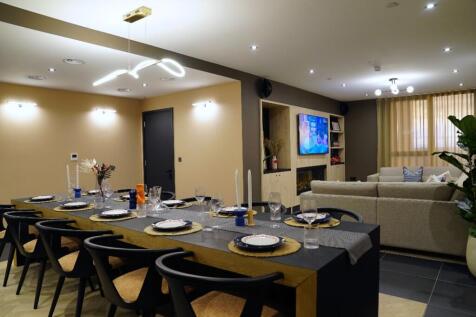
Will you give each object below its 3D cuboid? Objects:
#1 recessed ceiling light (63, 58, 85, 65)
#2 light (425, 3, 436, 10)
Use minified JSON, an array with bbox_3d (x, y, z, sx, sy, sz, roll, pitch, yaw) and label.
[{"bbox_3d":[-1.954,-1.152,3.767,0.220,0.040,0.220,0,2,39],"label":"recessed ceiling light"},{"bbox_3d":[1.694,-1.331,2.789,0.095,0.030,0.095,0,2,38],"label":"light"}]

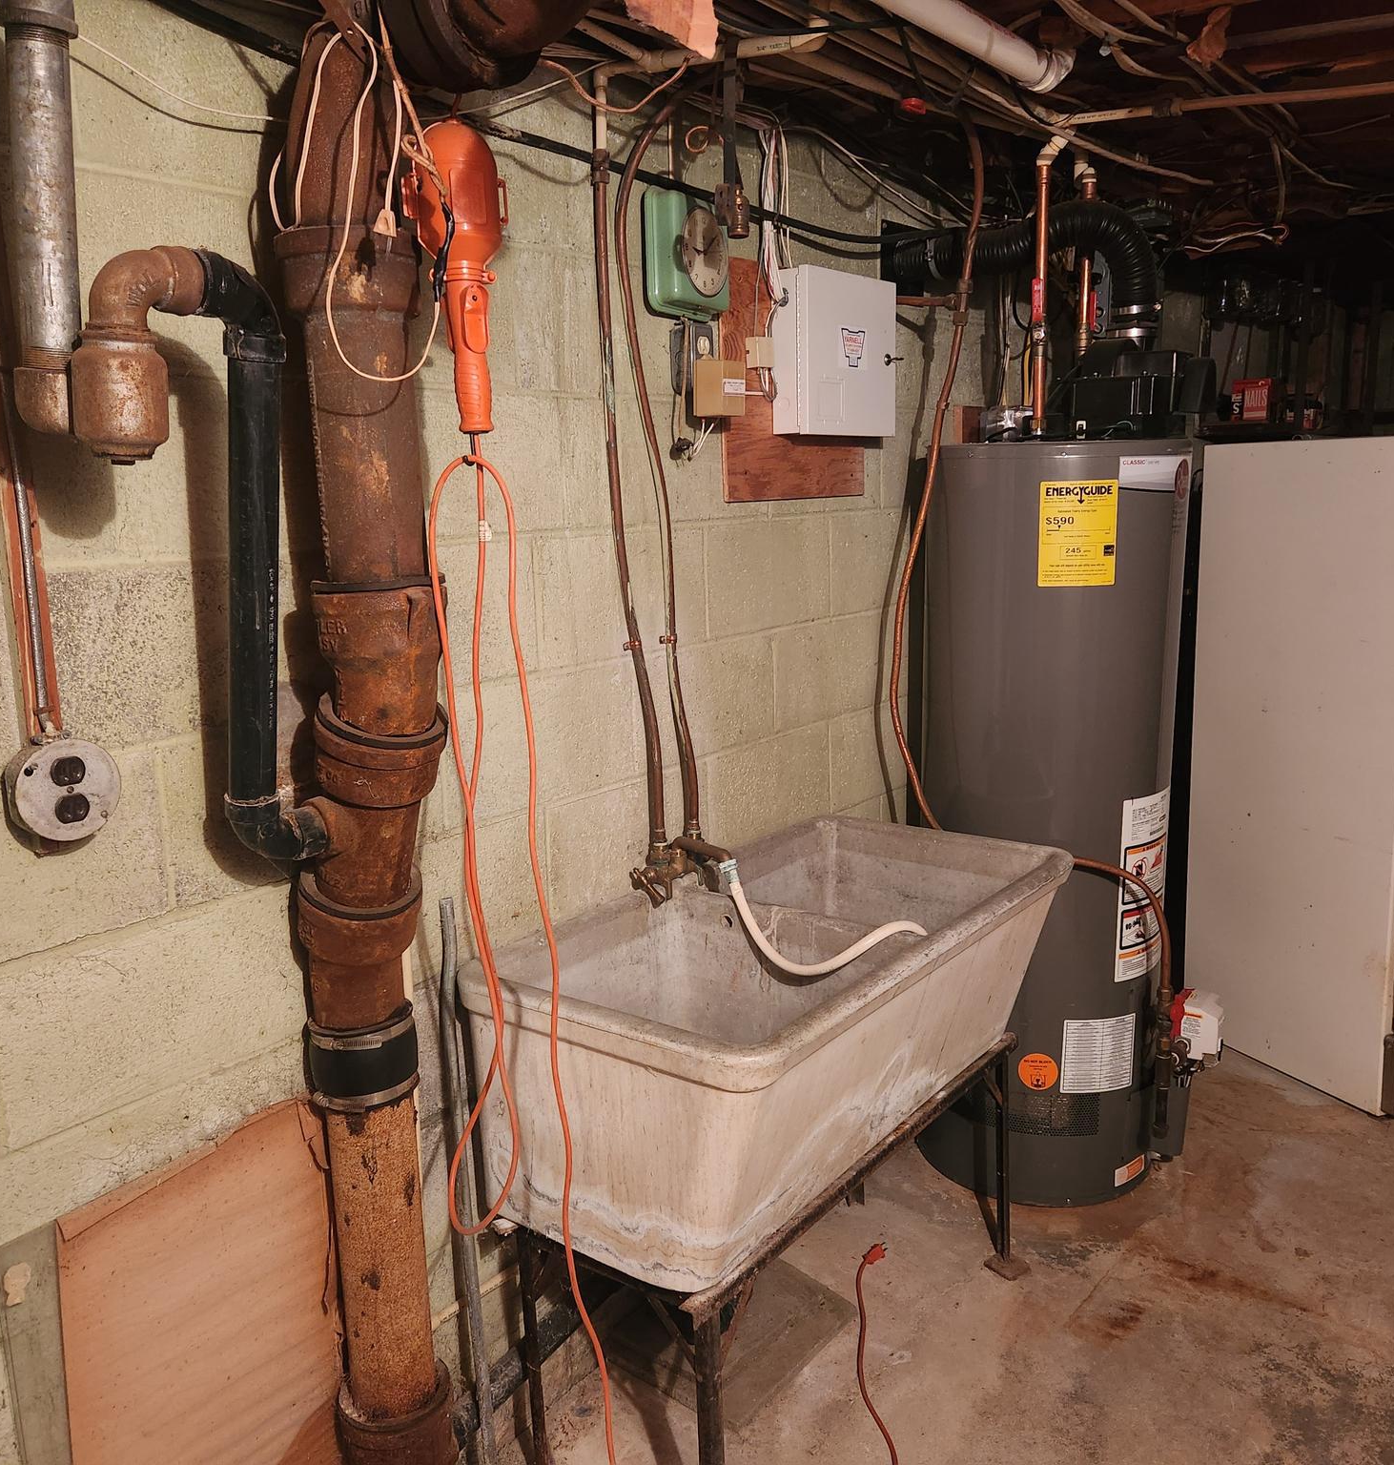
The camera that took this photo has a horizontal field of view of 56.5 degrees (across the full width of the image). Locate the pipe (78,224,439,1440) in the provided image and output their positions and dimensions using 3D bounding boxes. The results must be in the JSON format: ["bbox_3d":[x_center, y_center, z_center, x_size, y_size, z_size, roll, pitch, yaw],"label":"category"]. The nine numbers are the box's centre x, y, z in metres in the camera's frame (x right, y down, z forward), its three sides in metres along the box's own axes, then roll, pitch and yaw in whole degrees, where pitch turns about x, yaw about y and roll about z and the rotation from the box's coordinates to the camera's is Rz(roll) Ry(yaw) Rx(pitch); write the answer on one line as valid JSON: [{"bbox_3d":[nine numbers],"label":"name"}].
[{"bbox_3d":[-0.415,0.248,1.410,0.180,1.535,0.420,7,14,36],"label":"pipe"}]

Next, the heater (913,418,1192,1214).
[{"bbox_3d":[0.732,0.169,2.747,0.505,1.530,0.505,3,12,19],"label":"heater"}]

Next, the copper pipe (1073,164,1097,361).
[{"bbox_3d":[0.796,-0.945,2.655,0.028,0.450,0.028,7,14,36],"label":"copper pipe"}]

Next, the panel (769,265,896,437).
[{"bbox_3d":[0.259,-0.695,2.413,0.085,0.290,0.320,7,14,36],"label":"panel"}]

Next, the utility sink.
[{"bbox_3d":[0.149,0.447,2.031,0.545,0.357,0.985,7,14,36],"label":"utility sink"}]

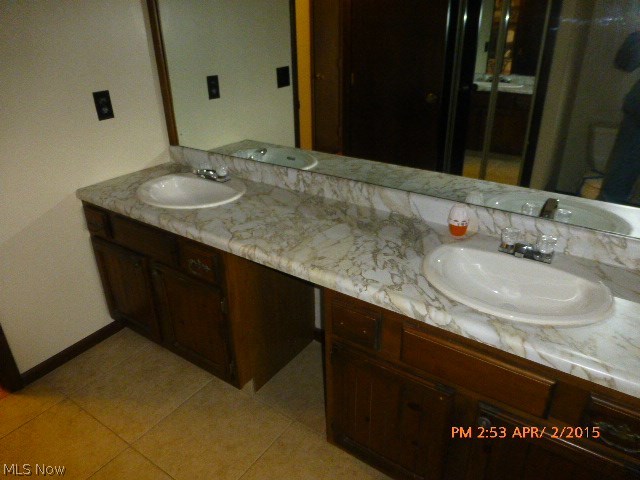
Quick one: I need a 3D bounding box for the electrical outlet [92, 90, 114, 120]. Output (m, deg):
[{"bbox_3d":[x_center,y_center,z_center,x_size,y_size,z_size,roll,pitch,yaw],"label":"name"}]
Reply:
[{"bbox_3d":[-0.967,-0.604,1.994,0.009,0.119,0.073,16,31,31],"label":"electrical outlet"}]

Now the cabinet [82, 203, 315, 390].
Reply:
[{"bbox_3d":[-0.556,0.166,2.146,0.903,0.746,0.550,16,31,31],"label":"cabinet"}]

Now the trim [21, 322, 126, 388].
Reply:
[{"bbox_3d":[-1.180,0.535,2.183,0.014,0.064,0.535,16,31,31],"label":"trim"}]

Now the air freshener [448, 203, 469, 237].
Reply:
[{"bbox_3d":[0.469,-0.066,1.499,0.068,0.111,0.066,7,27,15],"label":"air freshener"}]

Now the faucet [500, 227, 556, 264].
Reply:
[{"bbox_3d":[0.614,0.030,1.331,0.157,0.083,0.155,16,31,31],"label":"faucet"}]

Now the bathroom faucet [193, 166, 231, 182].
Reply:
[{"bbox_3d":[-0.527,-0.304,2.042,0.157,0.080,0.150,16,31,31],"label":"bathroom faucet"}]

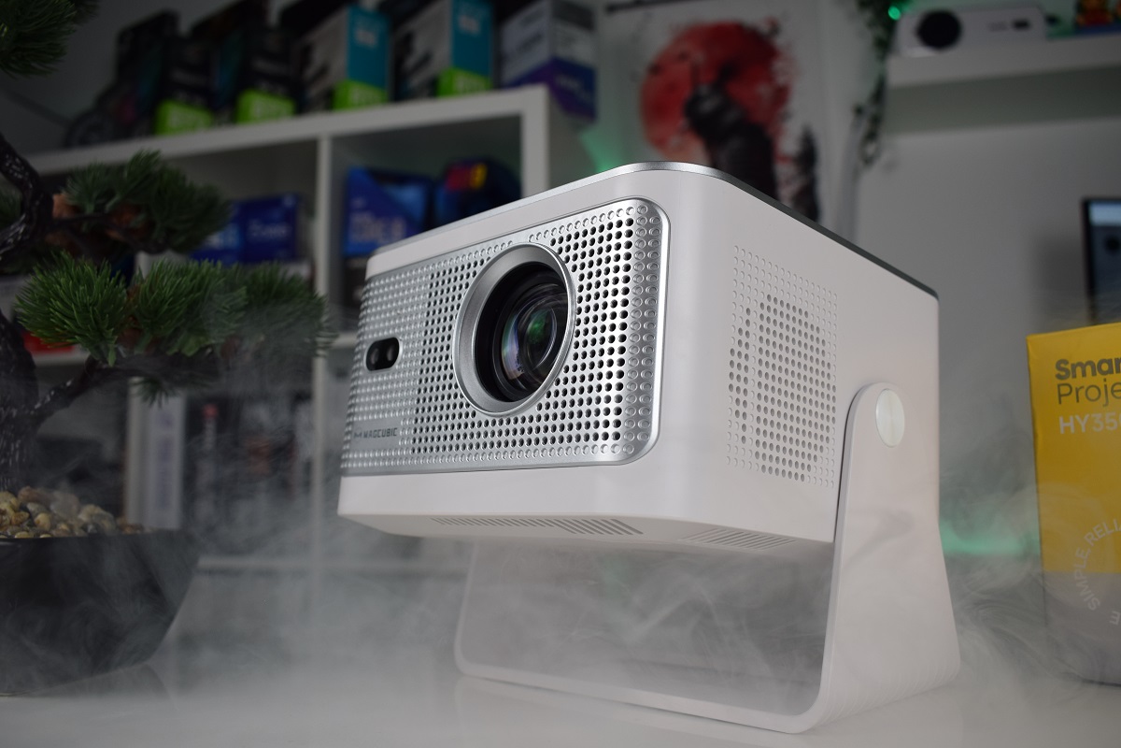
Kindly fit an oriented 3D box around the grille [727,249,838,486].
[{"bbox_3d":[0.098,-0.001,0.422,0.083,0.093,0.005,16,-17,-42],"label":"grille"}]

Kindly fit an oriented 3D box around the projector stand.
[{"bbox_3d":[0.071,0.095,0.552,0.141,0.156,0.255,7,-11,-44],"label":"projector stand"}]

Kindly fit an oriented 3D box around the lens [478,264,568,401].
[{"bbox_3d":[-0.007,-0.016,0.443,0.035,0.063,0.063,16,-17,-42],"label":"lens"}]

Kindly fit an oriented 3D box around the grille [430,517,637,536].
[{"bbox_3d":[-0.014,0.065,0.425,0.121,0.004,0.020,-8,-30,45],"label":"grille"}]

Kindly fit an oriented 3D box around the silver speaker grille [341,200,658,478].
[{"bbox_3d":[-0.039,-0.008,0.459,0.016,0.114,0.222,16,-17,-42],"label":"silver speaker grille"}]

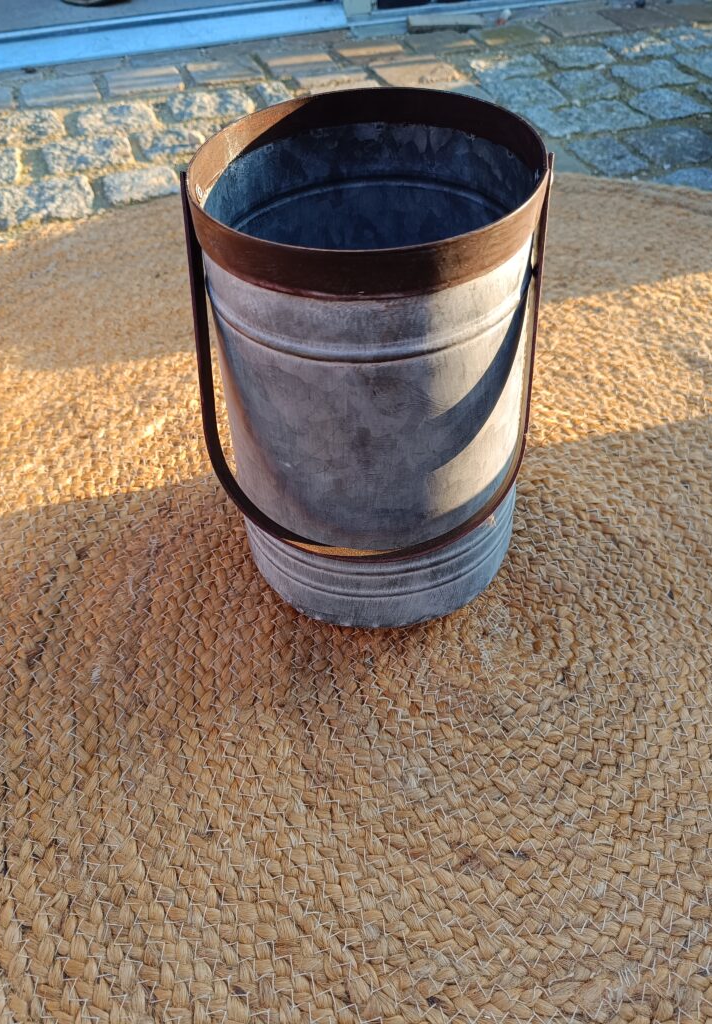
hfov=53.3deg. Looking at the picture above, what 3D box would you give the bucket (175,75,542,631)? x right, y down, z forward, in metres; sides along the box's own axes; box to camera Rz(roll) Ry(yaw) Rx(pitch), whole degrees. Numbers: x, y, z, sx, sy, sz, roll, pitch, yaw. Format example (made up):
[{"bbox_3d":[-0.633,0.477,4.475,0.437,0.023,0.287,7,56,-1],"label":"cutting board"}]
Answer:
[{"bbox_3d":[0.013,-0.098,0.525,0.235,0.316,0.247,-2,49,2],"label":"bucket"}]

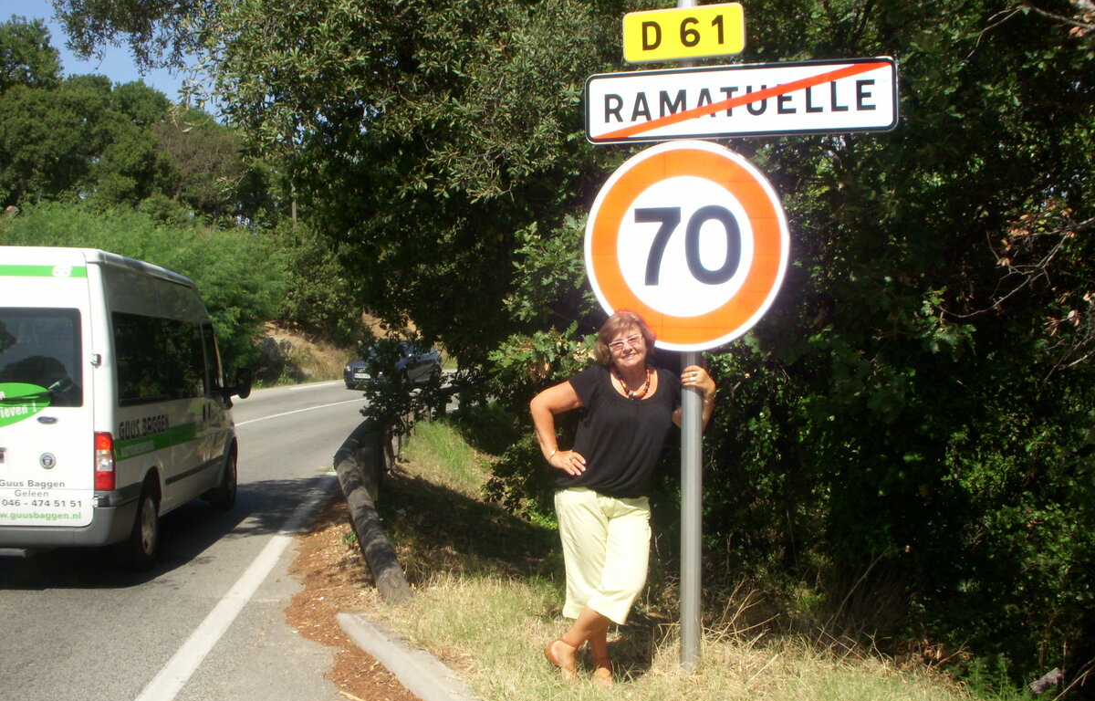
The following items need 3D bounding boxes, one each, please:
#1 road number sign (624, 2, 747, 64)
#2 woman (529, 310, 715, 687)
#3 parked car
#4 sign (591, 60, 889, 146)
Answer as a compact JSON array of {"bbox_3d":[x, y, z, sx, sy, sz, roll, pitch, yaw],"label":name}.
[{"bbox_3d":[0.562,-1.312,4.960,0.500,0.200,0.030,0,0,16],"label":"road number sign"},{"bbox_3d":[0.310,0.600,4.850,0.750,1.530,0.450,0,0,0],"label":"woman"},{"bbox_3d":[-4.620,0.360,36.300,1.780,1.430,4.350,2,2,17],"label":"parked car"},{"bbox_3d":[0.790,-1.036,5.010,1.300,0.300,0.035,0,0,15],"label":"sign"}]

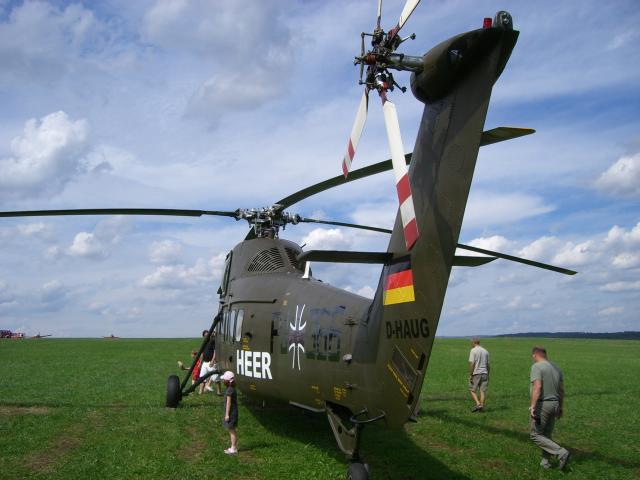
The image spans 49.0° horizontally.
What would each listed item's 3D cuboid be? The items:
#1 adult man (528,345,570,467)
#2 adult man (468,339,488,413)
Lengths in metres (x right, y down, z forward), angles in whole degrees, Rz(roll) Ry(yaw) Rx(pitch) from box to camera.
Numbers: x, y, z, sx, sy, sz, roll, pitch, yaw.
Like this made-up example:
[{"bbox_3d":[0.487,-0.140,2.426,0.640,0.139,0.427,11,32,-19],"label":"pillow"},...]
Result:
[{"bbox_3d":[3.250,2.345,9.921,0.520,1.700,0.600,4,-9,-25],"label":"adult man"},{"bbox_3d":[3.800,3.219,16.765,0.500,1.750,0.420,2,-8,-15],"label":"adult man"}]

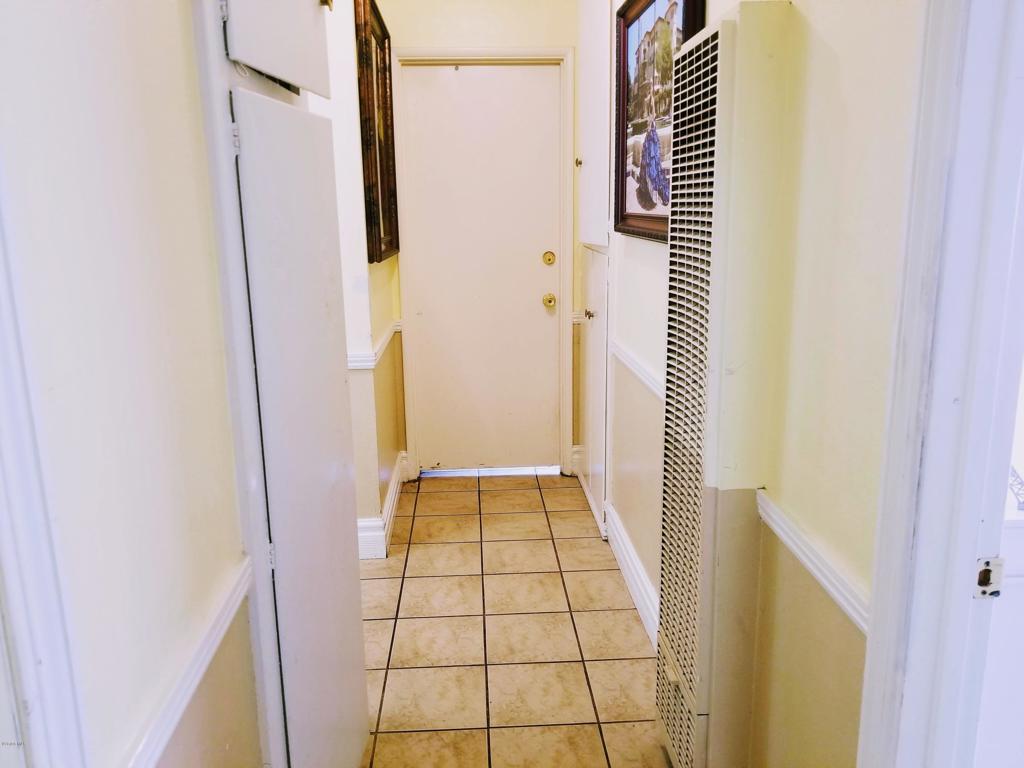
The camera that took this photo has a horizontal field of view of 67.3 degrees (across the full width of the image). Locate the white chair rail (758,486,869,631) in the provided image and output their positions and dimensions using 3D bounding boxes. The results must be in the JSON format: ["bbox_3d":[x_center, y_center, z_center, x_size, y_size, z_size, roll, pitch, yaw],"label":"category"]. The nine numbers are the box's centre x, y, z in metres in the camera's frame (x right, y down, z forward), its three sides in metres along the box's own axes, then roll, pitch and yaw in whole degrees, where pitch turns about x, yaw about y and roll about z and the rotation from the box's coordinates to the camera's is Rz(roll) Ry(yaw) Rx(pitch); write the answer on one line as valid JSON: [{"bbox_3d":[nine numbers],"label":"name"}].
[{"bbox_3d":[0.491,0.275,1.287,0.024,0.064,0.420,-1,13,-3],"label":"white chair rail"}]

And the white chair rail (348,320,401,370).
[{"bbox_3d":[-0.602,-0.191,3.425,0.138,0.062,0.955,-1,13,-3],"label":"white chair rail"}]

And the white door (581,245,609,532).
[{"bbox_3d":[0.370,-0.031,3.518,0.025,1.145,0.715,-1,13,-3],"label":"white door"}]

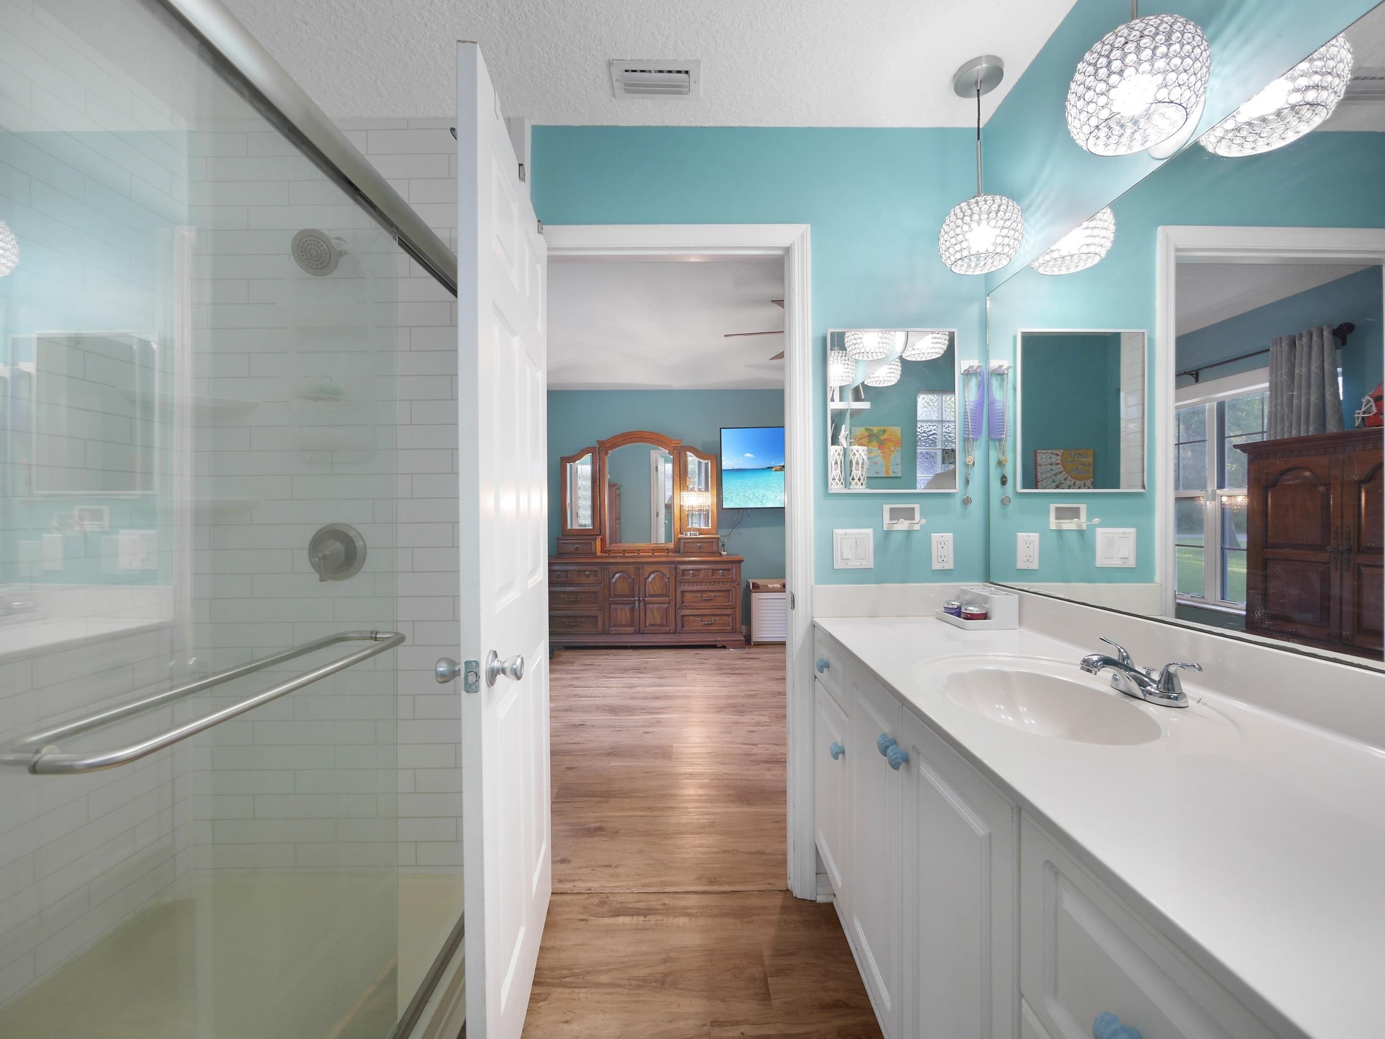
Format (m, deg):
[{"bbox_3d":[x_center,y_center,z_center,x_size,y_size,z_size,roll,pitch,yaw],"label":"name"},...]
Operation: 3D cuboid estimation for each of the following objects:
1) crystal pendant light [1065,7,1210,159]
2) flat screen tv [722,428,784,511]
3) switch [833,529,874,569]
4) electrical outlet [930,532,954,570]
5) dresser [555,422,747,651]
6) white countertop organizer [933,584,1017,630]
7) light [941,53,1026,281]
[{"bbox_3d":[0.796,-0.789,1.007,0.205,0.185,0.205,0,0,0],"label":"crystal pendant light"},{"bbox_3d":[0.926,-0.488,5.231,1.320,0.760,0.060,0,0,0],"label":"flat screen tv"},{"bbox_3d":[0.511,0.093,1.770,0.125,0.125,0.011,0,0,0],"label":"switch"},{"bbox_3d":[0.793,0.103,1.772,0.070,0.115,0.010,0,0,0],"label":"electrical outlet"},{"bbox_3d":[-0.464,0.168,5.260,1.900,2.040,0.450,0,0,0],"label":"dresser"},{"bbox_3d":[0.843,0.265,1.670,0.154,0.095,0.177,0,0,0],"label":"white countertop organizer"},{"bbox_3d":[0.793,-0.970,1.546,0.205,0.533,0.205,0,0,0],"label":"light"}]

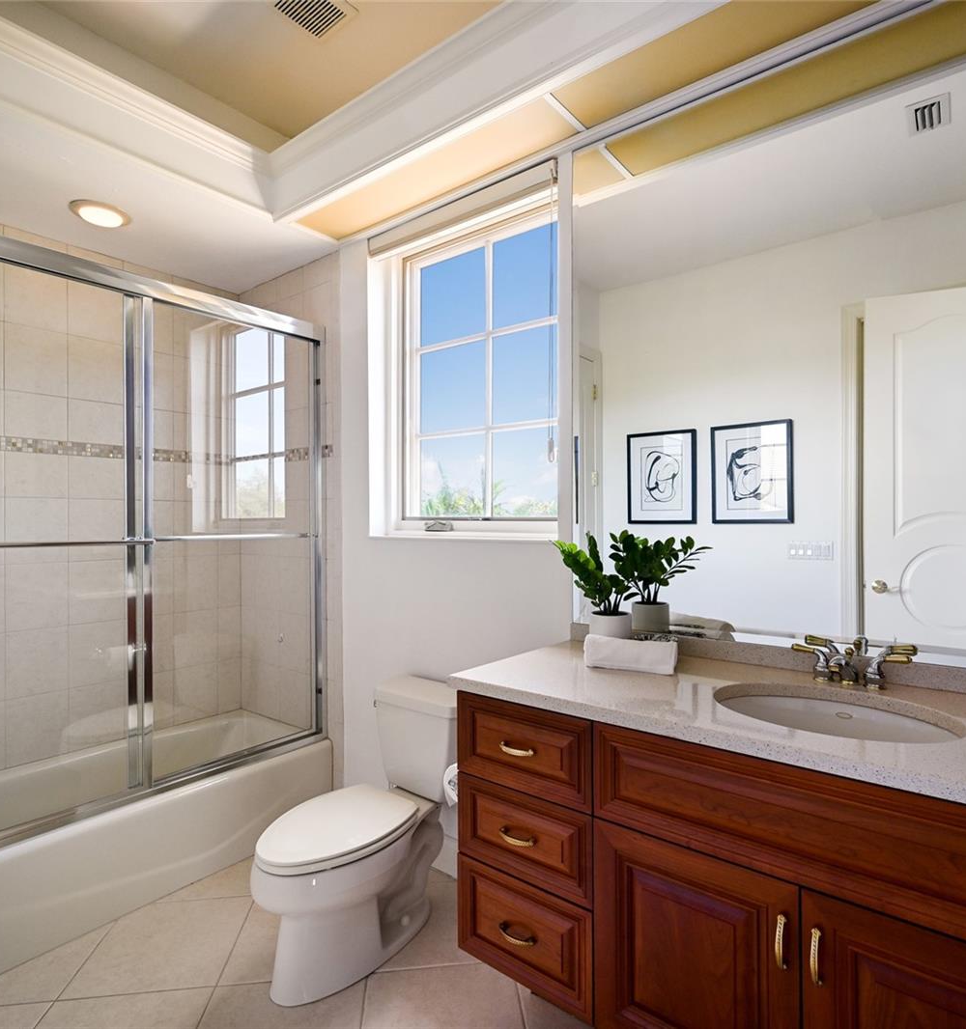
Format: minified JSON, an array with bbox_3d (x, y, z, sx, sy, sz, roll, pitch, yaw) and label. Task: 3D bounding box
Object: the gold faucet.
[{"bbox_3d":[0.806,0.348,1.340,0.235,0.092,0.165,0,0,38],"label":"gold faucet"}]

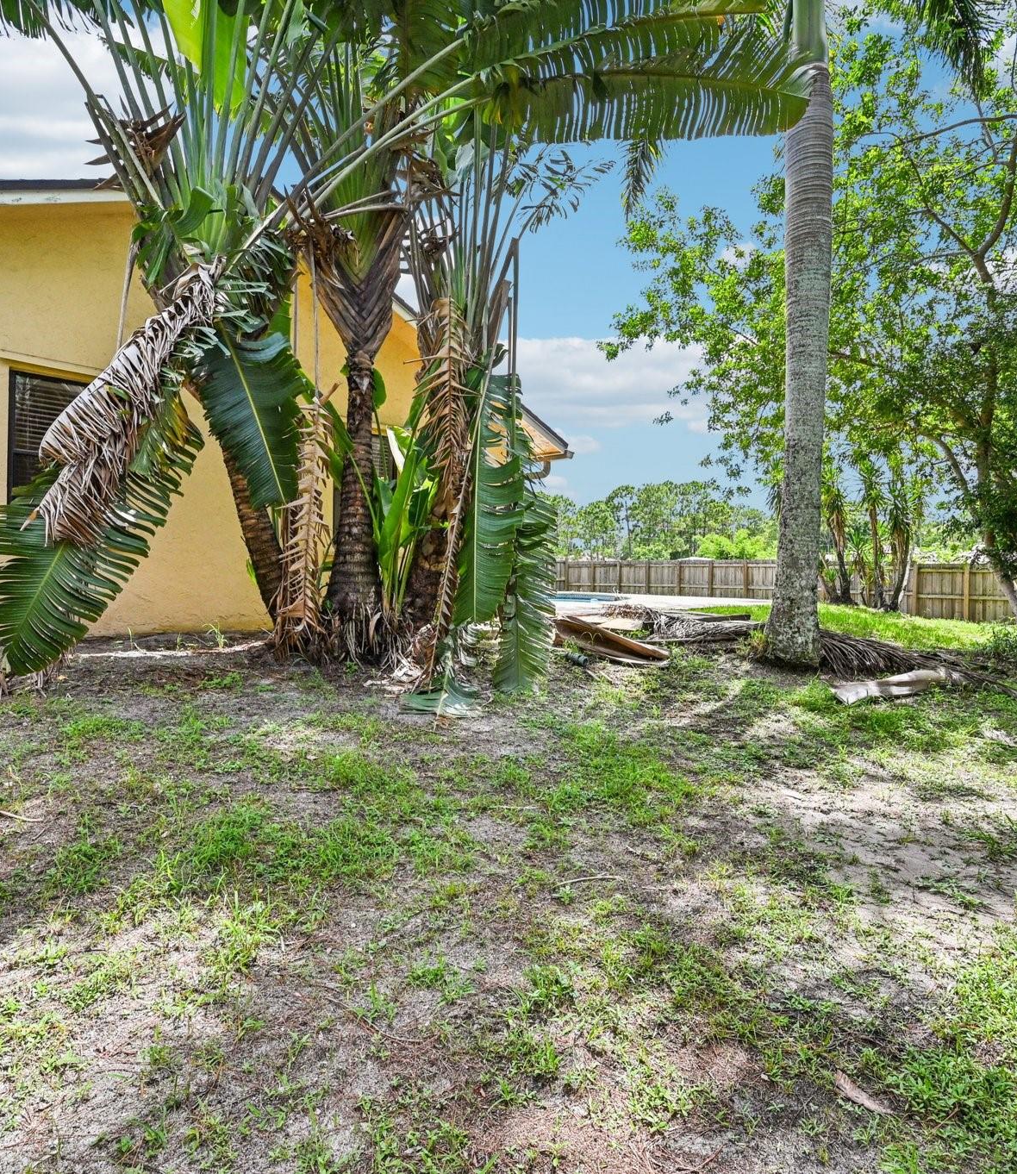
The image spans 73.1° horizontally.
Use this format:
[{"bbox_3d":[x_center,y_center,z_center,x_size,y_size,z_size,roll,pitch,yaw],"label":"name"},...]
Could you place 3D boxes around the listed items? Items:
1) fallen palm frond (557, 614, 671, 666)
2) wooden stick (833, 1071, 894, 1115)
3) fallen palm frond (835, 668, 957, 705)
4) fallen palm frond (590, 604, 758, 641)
[{"bbox_3d":[1.100,0.580,7.300,1.300,0.380,0.450,0,0,25],"label":"fallen palm frond"},{"bbox_3d":[0.962,1.388,1.880,0.038,0.020,0.170,0,0,-35],"label":"wooden stick"},{"bbox_3d":[3.920,0.990,6.850,1.600,0.250,0.360,0,0,-28],"label":"fallen palm frond"},{"bbox_3d":[2.000,0.440,8.400,1.900,0.360,0.900,0,0,-3],"label":"fallen palm frond"}]

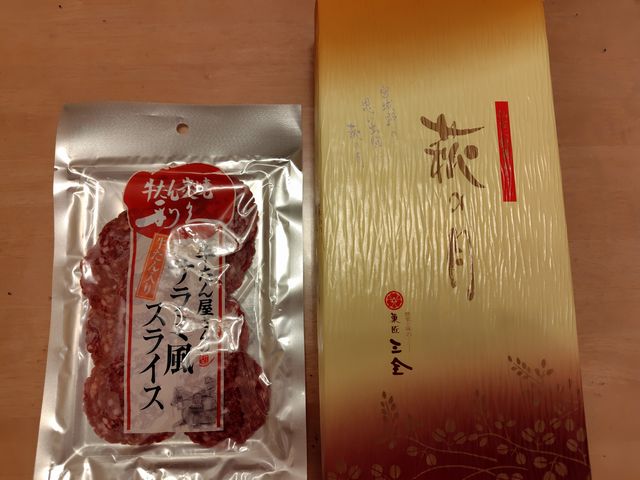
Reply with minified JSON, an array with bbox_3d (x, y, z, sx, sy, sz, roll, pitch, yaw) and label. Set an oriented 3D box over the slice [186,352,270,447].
[{"bbox_3d":[-0.053,0.093,0.247,0.050,0.004,0.052,0,82,0],"label":"slice"}]

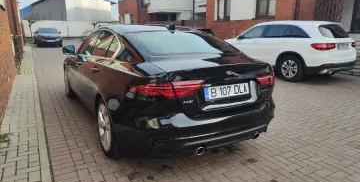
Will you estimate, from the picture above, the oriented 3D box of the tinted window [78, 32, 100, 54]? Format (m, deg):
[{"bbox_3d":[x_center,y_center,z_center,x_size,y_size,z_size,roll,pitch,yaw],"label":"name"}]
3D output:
[{"bbox_3d":[-1.361,-0.696,3.704,0.070,0.420,1.000,17,2,-33],"label":"tinted window"}]

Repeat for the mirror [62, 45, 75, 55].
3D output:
[{"bbox_3d":[-1.851,-0.678,4.149,0.235,0.165,0.160,-8,15,-30],"label":"mirror"}]

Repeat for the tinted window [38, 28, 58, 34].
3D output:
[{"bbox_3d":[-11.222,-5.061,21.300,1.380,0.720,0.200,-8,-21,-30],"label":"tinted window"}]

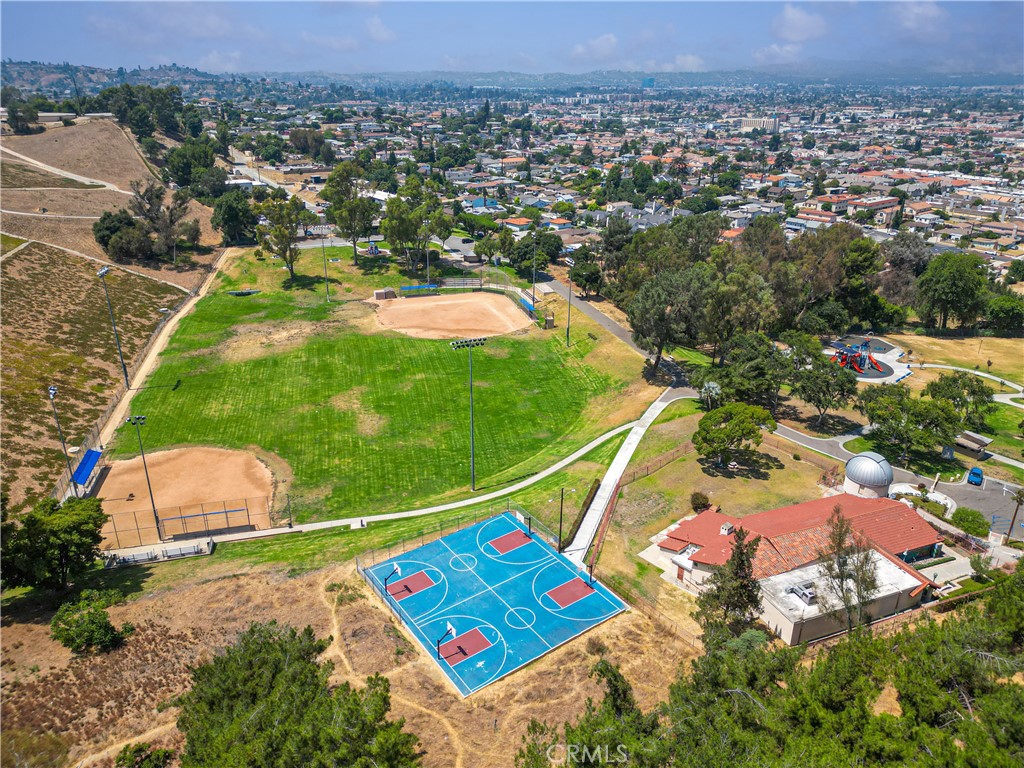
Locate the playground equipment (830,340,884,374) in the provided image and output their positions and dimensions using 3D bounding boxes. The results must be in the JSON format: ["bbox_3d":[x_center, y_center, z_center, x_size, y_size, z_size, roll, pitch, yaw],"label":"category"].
[{"bbox_3d":[78.200,-6.932,161.251,9.800,6.000,8.500,-10,25,-22],"label":"playground equipment"}]

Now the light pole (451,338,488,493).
[{"bbox_3d":[-5.967,5.048,105.116,5.200,25.090,1.200,-8,25,-19],"label":"light pole"}]

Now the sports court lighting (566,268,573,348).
[{"bbox_3d":[12.523,-17.379,154.017,1.200,19.900,4.000,-11,25,-23],"label":"sports court lighting"}]

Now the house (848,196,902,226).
[{"bbox_3d":[191.773,-94.057,377.310,34.000,6.500,11.300,-19,30,-37],"label":"house"}]

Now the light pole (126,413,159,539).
[{"bbox_3d":[-49.432,13.154,96.223,3.200,19.170,1.200,-8,24,-17],"label":"light pole"}]

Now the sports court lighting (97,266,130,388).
[{"bbox_3d":[-77.769,-10.547,139.269,1.200,24.930,4.200,-1,23,-3],"label":"sports court lighting"}]

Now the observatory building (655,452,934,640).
[{"bbox_3d":[43.947,21.478,100.887,44.300,7.200,27.300,-8,24,-17],"label":"observatory building"}]

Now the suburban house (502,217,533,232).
[{"bbox_3d":[3.084,-71.478,316.594,10.200,4.700,10.600,20,30,38],"label":"suburban house"}]

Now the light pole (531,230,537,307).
[{"bbox_3d":[5.652,-28.665,178.617,1.200,19.320,3.000,-8,24,-18],"label":"light pole"}]

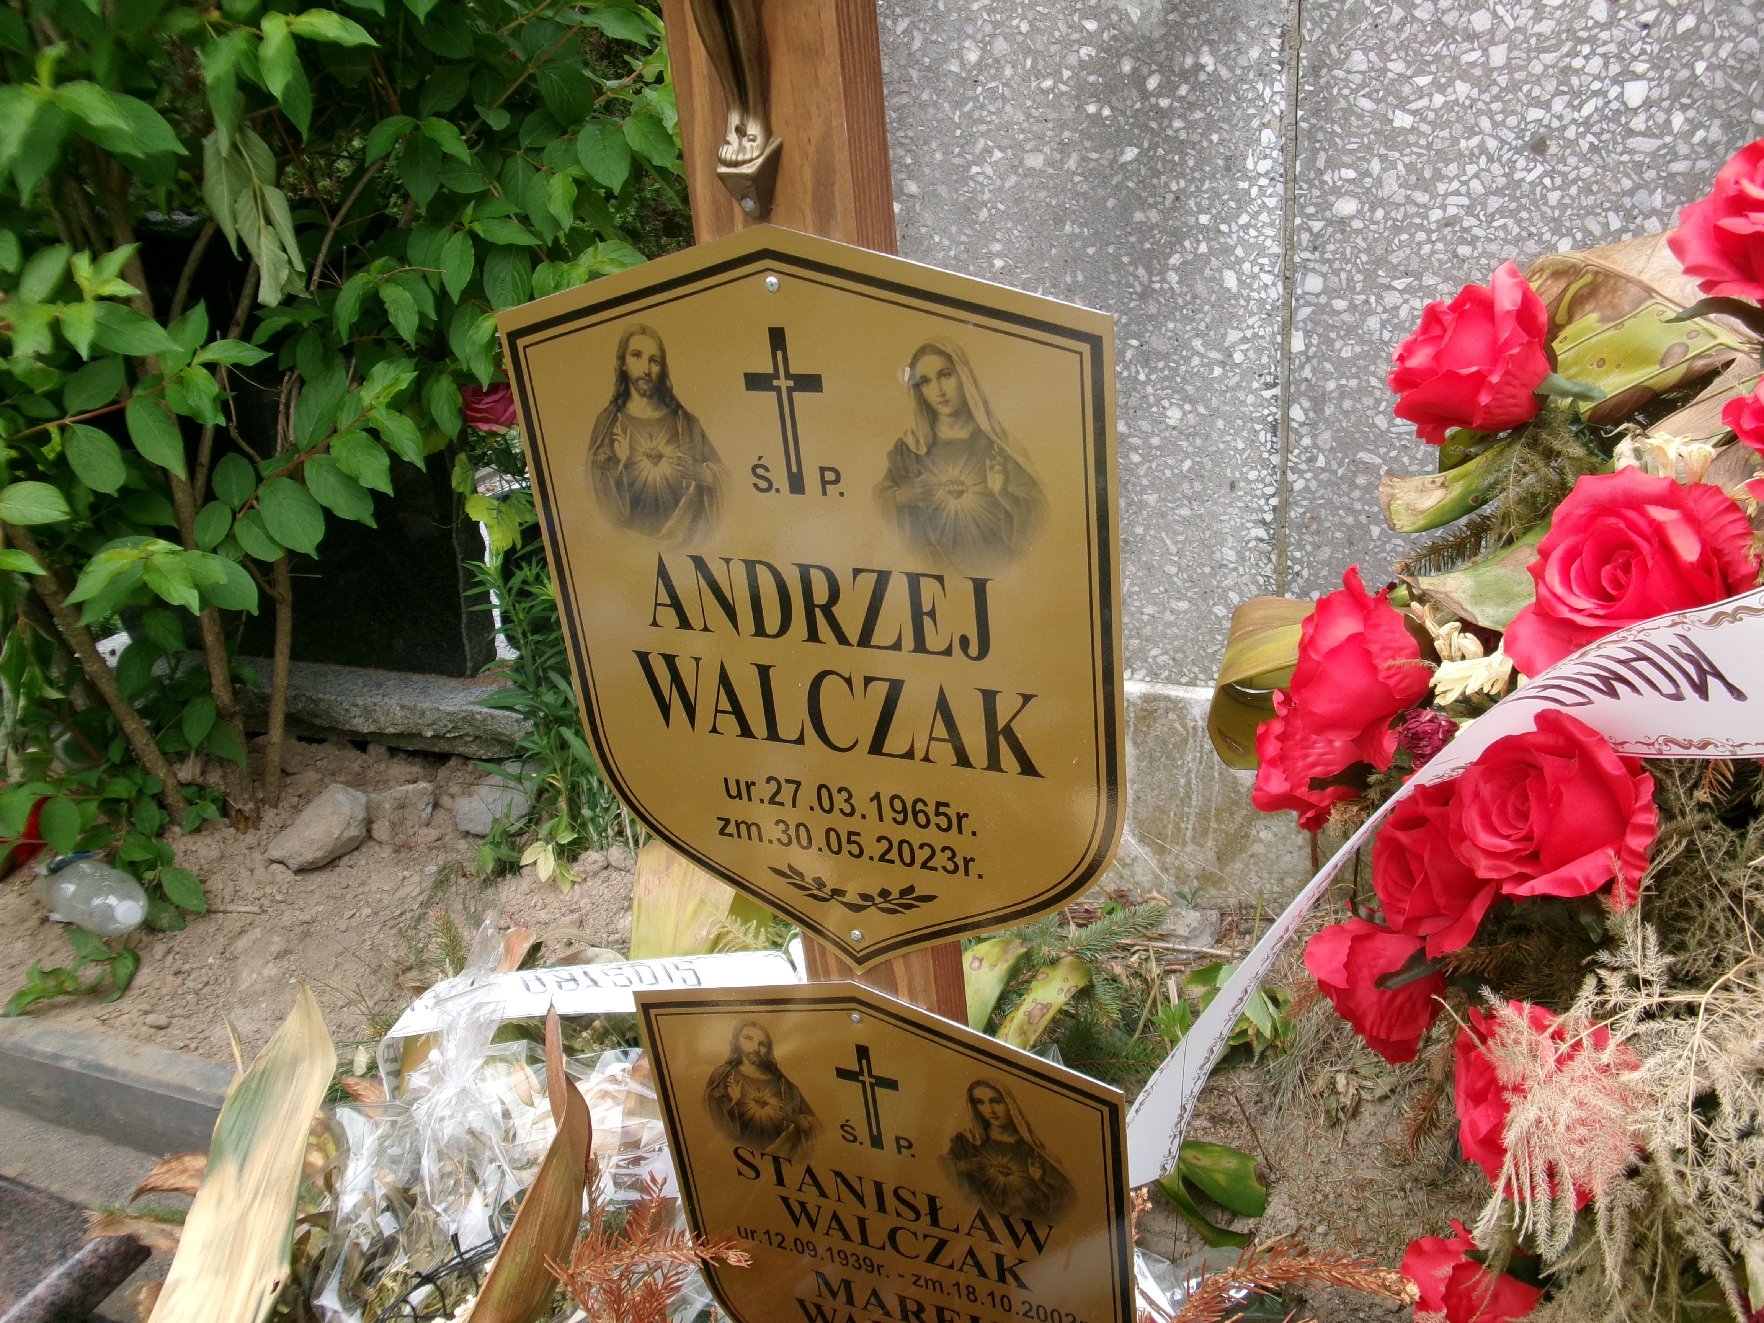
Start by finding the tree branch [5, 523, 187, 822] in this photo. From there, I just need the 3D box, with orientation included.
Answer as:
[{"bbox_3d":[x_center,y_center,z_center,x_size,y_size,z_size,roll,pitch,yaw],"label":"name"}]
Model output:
[{"bbox_3d":[-0.893,0.013,1.620,0.036,0.400,0.038,-30,14,-26],"label":"tree branch"}]

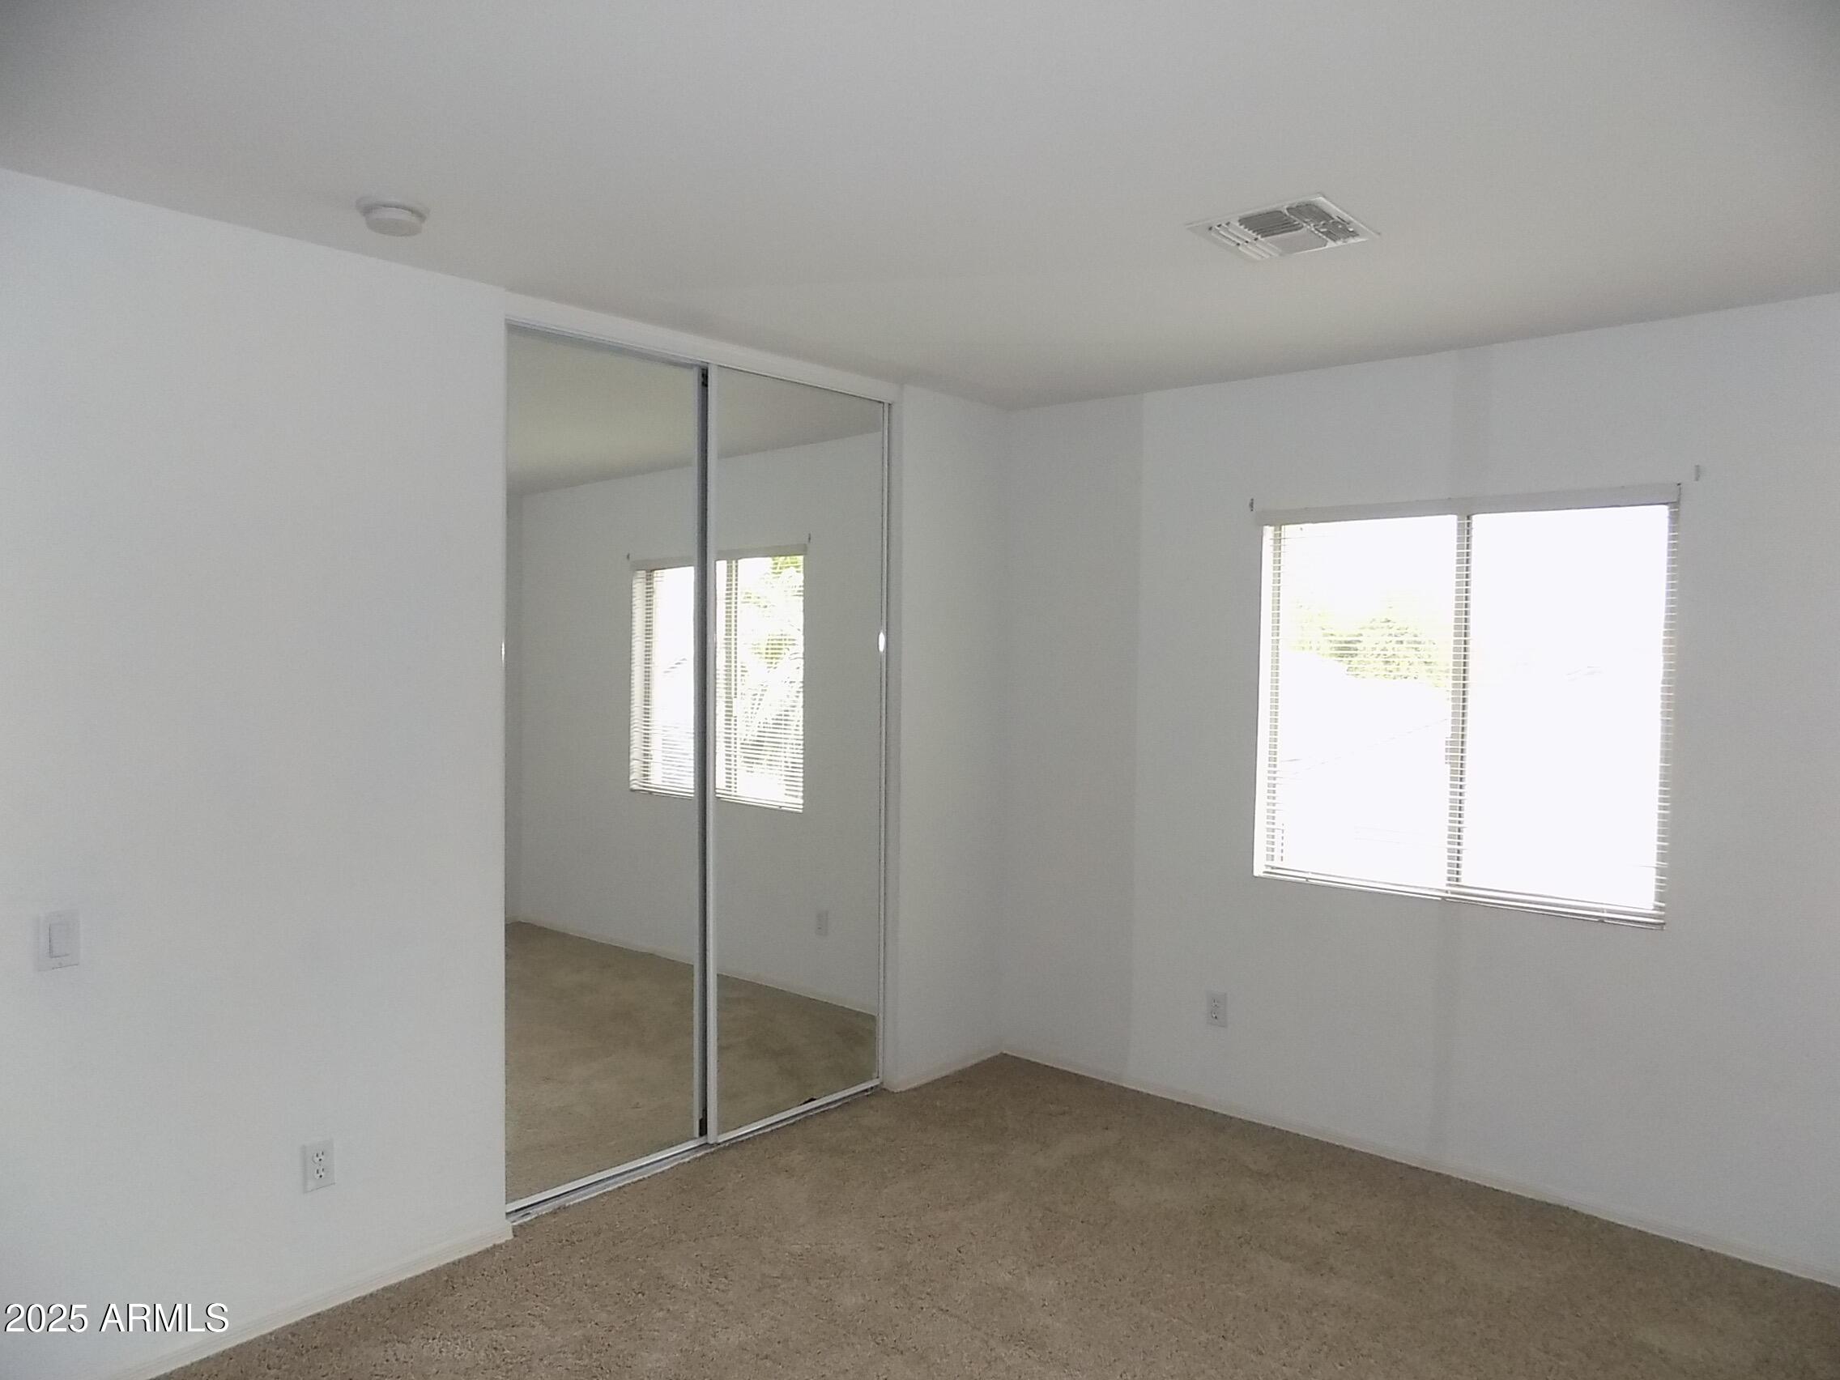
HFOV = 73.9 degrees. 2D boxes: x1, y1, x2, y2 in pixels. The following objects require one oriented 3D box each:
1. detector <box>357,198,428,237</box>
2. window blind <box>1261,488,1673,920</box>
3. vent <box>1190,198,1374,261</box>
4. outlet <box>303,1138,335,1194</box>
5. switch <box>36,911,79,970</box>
[{"bbox_3d":[-1.091,-0.973,2.533,0.135,0.042,0.135,1,2,0],"label":"detector"},{"bbox_3d":[1.564,0.031,3.647,1.179,1.191,0.050,2,3,40],"label":"window blind"},{"bbox_3d":[0.774,-0.969,2.592,0.300,0.020,0.300,2,3,40],"label":"vent"},{"bbox_3d":[-1.388,1.102,2.830,0.009,0.114,0.070,3,3,42],"label":"outlet"},{"bbox_3d":[-1.717,0.500,2.438,0.011,0.115,0.072,3,3,42],"label":"switch"}]

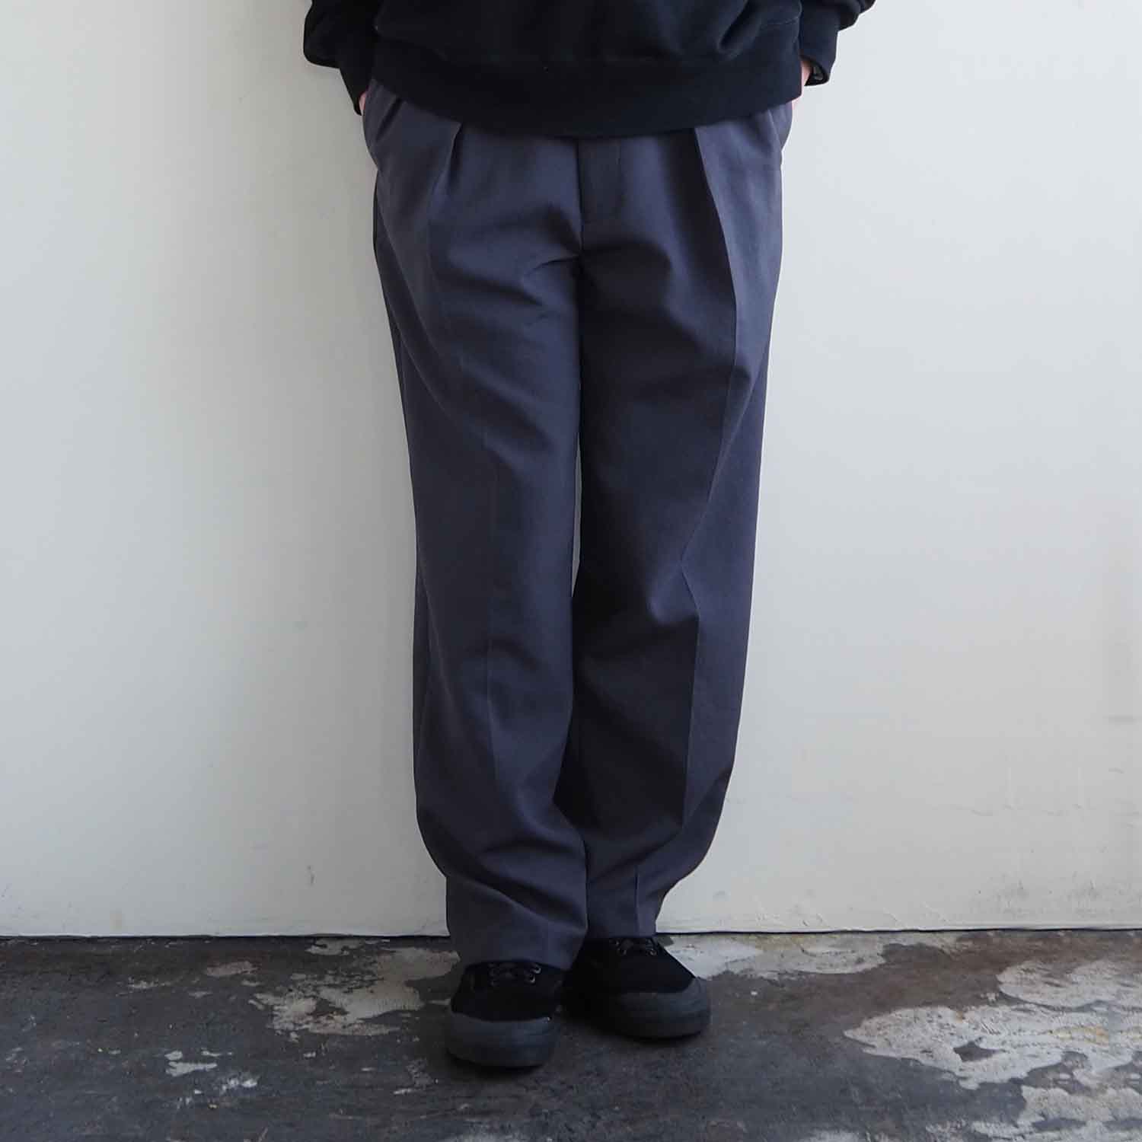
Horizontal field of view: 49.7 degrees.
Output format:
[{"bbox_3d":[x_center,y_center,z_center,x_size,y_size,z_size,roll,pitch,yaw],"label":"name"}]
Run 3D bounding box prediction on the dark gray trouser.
[{"bbox_3d":[0.010,-0.075,1.380,0.465,0.975,0.290,0,0,-3],"label":"dark gray trouser"}]

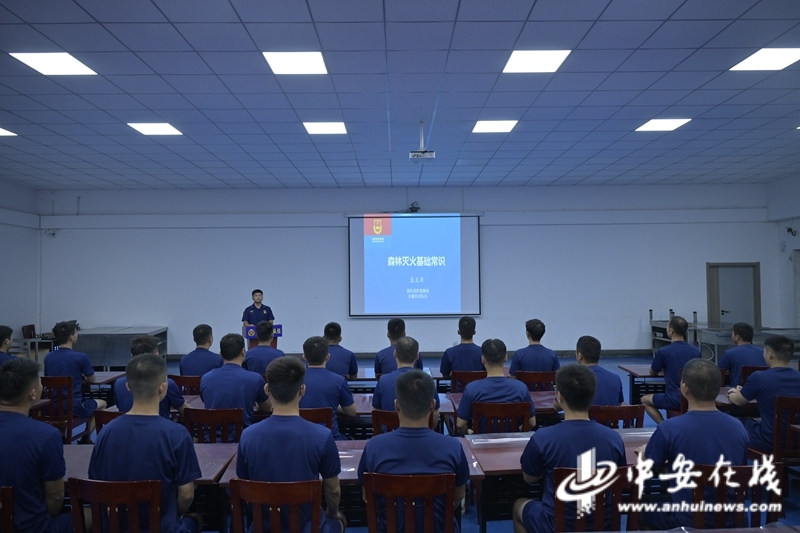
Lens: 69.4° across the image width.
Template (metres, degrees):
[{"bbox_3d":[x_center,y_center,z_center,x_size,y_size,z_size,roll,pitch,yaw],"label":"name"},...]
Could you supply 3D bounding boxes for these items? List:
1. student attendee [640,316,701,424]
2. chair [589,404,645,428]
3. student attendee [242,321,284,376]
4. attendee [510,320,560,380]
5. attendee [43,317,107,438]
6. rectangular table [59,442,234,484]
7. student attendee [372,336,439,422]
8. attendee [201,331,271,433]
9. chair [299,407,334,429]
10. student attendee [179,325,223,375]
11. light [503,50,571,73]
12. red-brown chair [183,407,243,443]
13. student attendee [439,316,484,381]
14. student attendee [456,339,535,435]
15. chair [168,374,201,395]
[{"bbox_3d":[2.658,1.180,5.801,0.500,1.360,0.740,0,-2,-4],"label":"student attendee"},{"bbox_3d":[1.416,1.371,4.037,0.430,0.890,0.500,0,-2,0],"label":"chair"},{"bbox_3d":[-1.279,1.222,5.707,0.520,1.360,0.760,-1,-2,7],"label":"student attendee"},{"bbox_3d":[1.264,1.165,5.601,0.490,1.338,0.680,0,-2,-4],"label":"attendee"},{"bbox_3d":[-3.196,1.219,5.655,0.520,1.370,0.760,-1,-2,3],"label":"attendee"},{"bbox_3d":[-1.608,1.454,3.148,1.340,0.750,0.690,0,-2,-3],"label":"rectangular table"},{"bbox_3d":[0.040,1.136,4.045,0.480,1.318,0.680,-1,-2,0],"label":"student attendee"},{"bbox_3d":[-1.197,1.169,4.258,0.530,1.350,0.760,-1,-2,3],"label":"attendee"},{"bbox_3d":[-0.649,1.387,4.025,0.430,0.890,0.500,0,-2,0],"label":"chair"},{"bbox_3d":[-1.849,1.237,5.700,0.520,1.340,0.760,-1,-2,12],"label":"student attendee"},{"bbox_3d":[1.361,-2.075,5.808,0.585,0.050,0.585,0,-2,0],"label":"light"},{"bbox_3d":[-1.248,1.410,4.137,0.420,0.890,0.510,-1,-2,3],"label":"red-brown chair"},{"bbox_3d":[0.618,1.159,5.598,0.480,1.364,0.680,-1,-2,0],"label":"student attendee"},{"bbox_3d":[0.682,1.181,4.349,0.550,1.300,0.760,0,-2,0],"label":"student attendee"},{"bbox_3d":[-1.875,1.416,5.335,0.420,0.880,0.500,-1,-2,0],"label":"chair"}]

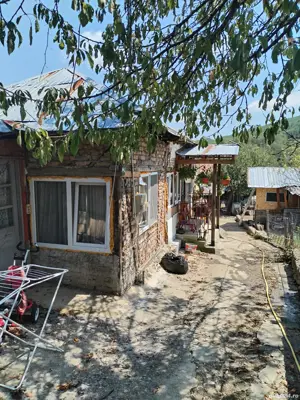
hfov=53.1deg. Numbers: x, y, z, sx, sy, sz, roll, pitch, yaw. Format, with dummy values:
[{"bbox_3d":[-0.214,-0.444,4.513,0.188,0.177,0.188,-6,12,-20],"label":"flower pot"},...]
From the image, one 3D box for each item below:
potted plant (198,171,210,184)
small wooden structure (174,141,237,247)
[{"bbox_3d":[1.536,-0.637,8.500,0.350,0.400,0.350,2,7,18],"label":"potted plant"},{"bbox_3d":[1.725,-0.253,8.409,1.470,2.550,2.450,2,7,18],"label":"small wooden structure"}]

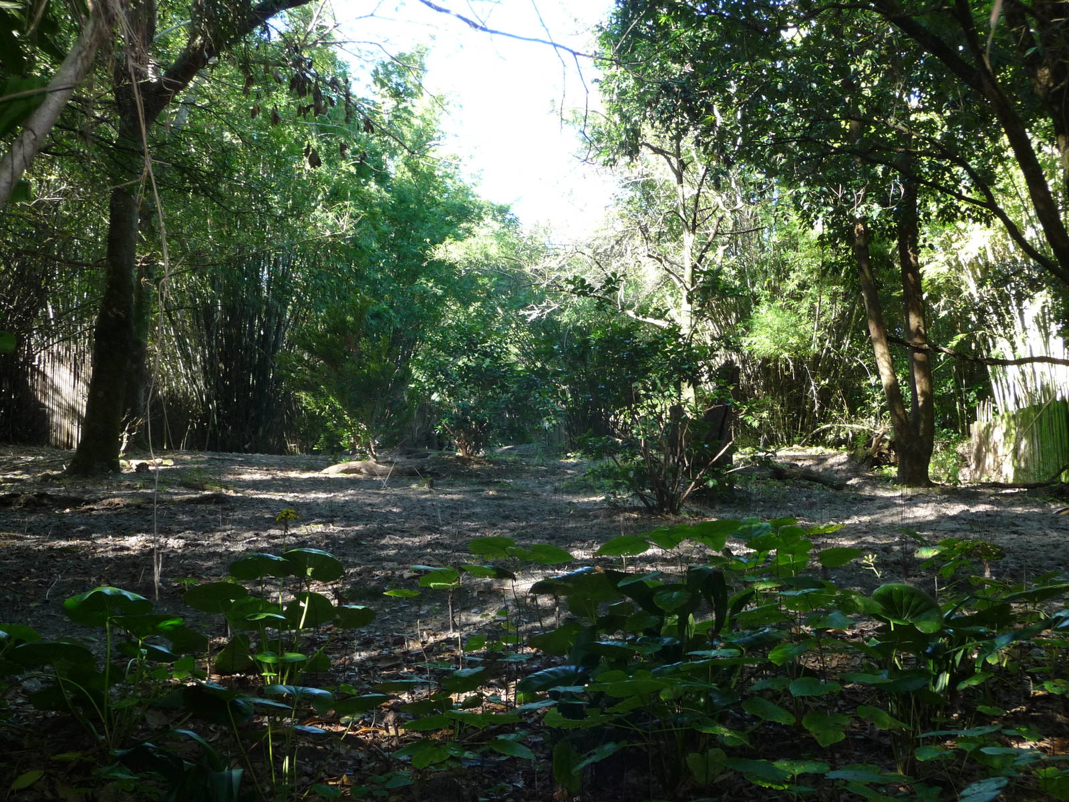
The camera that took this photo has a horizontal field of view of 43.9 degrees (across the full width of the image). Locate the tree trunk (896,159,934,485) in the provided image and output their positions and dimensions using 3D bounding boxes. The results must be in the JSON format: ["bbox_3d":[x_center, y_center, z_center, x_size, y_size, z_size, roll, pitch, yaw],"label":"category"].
[{"bbox_3d":[4.584,-0.951,16.000,0.440,3.920,0.420,0,1,0],"label":"tree trunk"}]

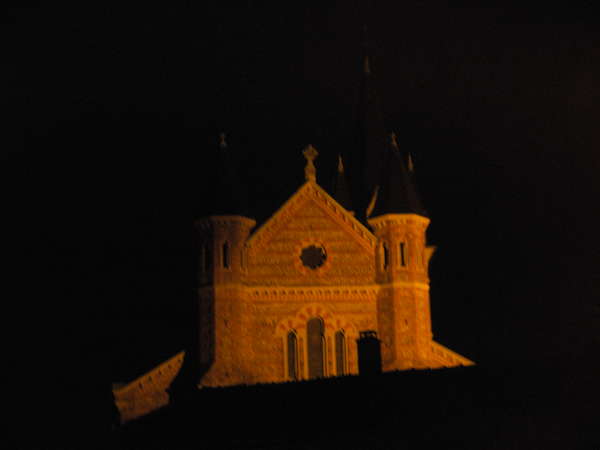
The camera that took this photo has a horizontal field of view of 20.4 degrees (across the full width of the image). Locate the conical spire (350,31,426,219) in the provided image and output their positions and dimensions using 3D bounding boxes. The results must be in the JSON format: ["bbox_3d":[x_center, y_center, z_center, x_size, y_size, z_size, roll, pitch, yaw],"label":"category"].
[{"bbox_3d":[5.040,-6.354,102.464,4.500,12.050,4.500,-3,-14,3],"label":"conical spire"}]

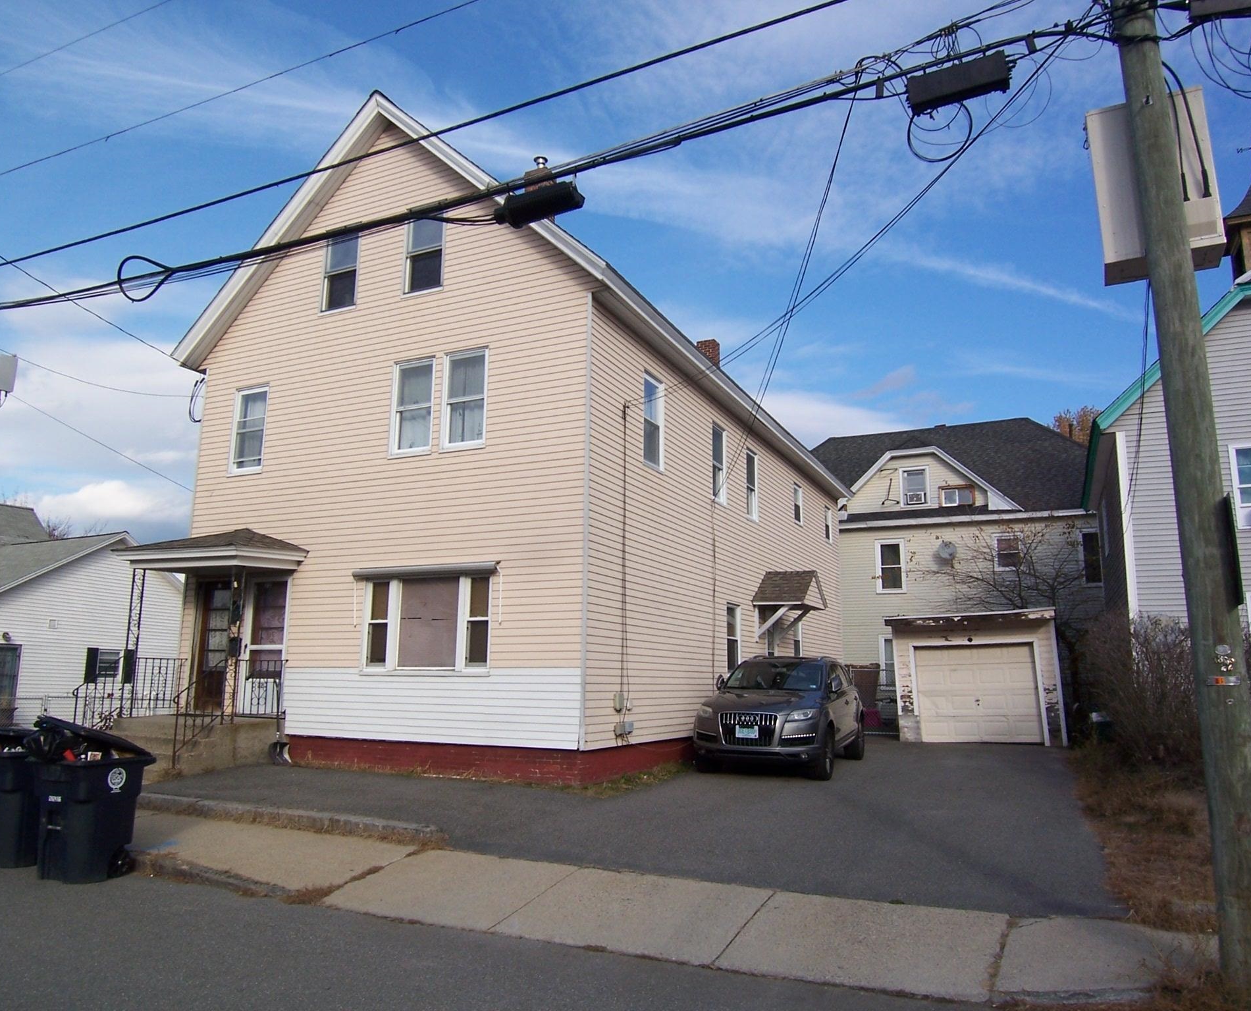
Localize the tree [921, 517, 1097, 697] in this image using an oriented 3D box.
[{"bbox_3d":[9.363,2.954,21.973,4.200,5.150,4.000,-5,-12,25],"label":"tree"}]

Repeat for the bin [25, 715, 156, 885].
[{"bbox_3d":[-4.548,2.467,7.633,0.640,1.230,0.760,-5,-12,25],"label":"bin"}]

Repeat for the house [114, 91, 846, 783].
[{"bbox_3d":[-0.843,-0.317,20.134,8.350,10.880,17.000,-5,-12,25],"label":"house"}]

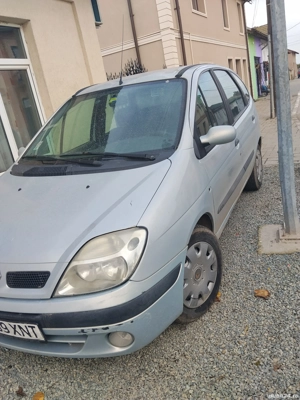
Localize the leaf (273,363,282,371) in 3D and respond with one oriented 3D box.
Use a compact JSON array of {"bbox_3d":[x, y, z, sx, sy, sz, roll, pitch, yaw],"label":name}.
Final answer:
[{"bbox_3d":[0.635,0.830,1.670,0.060,0.020,0.055,-10,16,4],"label":"leaf"}]

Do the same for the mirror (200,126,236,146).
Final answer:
[{"bbox_3d":[0.478,-0.441,2.305,0.240,0.135,0.130,-1,19,26],"label":"mirror"}]

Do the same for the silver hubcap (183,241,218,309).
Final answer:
[{"bbox_3d":[0.261,0.455,2.087,0.130,0.405,0.405,7,24,43],"label":"silver hubcap"}]

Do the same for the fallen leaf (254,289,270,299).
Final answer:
[{"bbox_3d":[0.752,0.627,2.239,0.105,0.028,0.080,1,20,36],"label":"fallen leaf"}]

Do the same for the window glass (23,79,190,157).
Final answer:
[{"bbox_3d":[-0.343,-0.625,2.613,1.330,0.130,0.880,-1,50,26],"label":"window glass"}]

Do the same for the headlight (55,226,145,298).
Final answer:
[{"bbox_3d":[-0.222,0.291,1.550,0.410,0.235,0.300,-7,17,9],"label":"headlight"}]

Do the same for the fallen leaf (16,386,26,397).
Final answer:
[{"bbox_3d":[-0.683,1.019,1.780,0.055,0.020,0.075,-23,20,-38],"label":"fallen leaf"}]

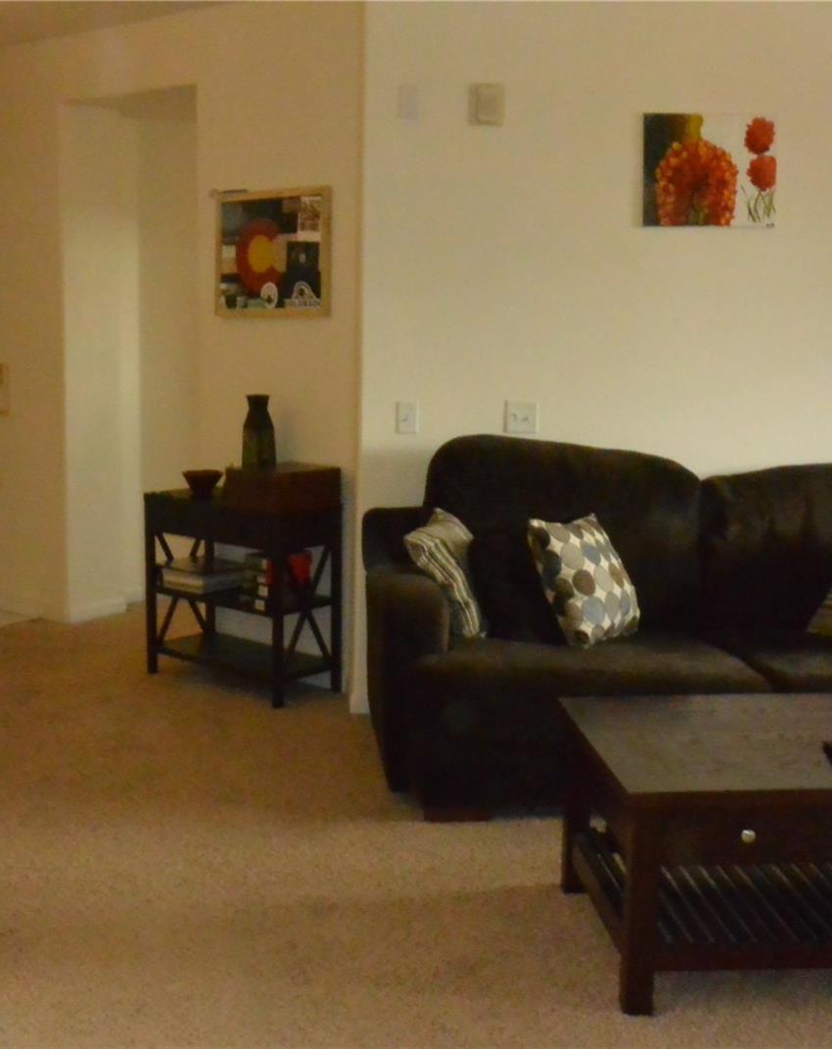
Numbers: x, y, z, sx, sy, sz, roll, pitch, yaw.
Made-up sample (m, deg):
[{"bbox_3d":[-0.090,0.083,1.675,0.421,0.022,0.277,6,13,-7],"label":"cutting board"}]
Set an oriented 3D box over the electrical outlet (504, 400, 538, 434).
[{"bbox_3d":[0.378,-0.384,5.180,0.120,0.115,0.012,1,9,-2],"label":"electrical outlet"}]

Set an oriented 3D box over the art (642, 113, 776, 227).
[{"bbox_3d":[1.037,-1.241,5.063,0.474,0.392,0.030,1,9,-2],"label":"art"}]

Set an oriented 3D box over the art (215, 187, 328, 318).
[{"bbox_3d":[-0.544,-1.010,5.377,0.645,0.469,0.025,9,12,43],"label":"art"}]

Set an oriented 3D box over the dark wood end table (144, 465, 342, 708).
[{"bbox_3d":[-0.679,0.225,5.668,0.780,0.810,0.351,9,12,41],"label":"dark wood end table"}]

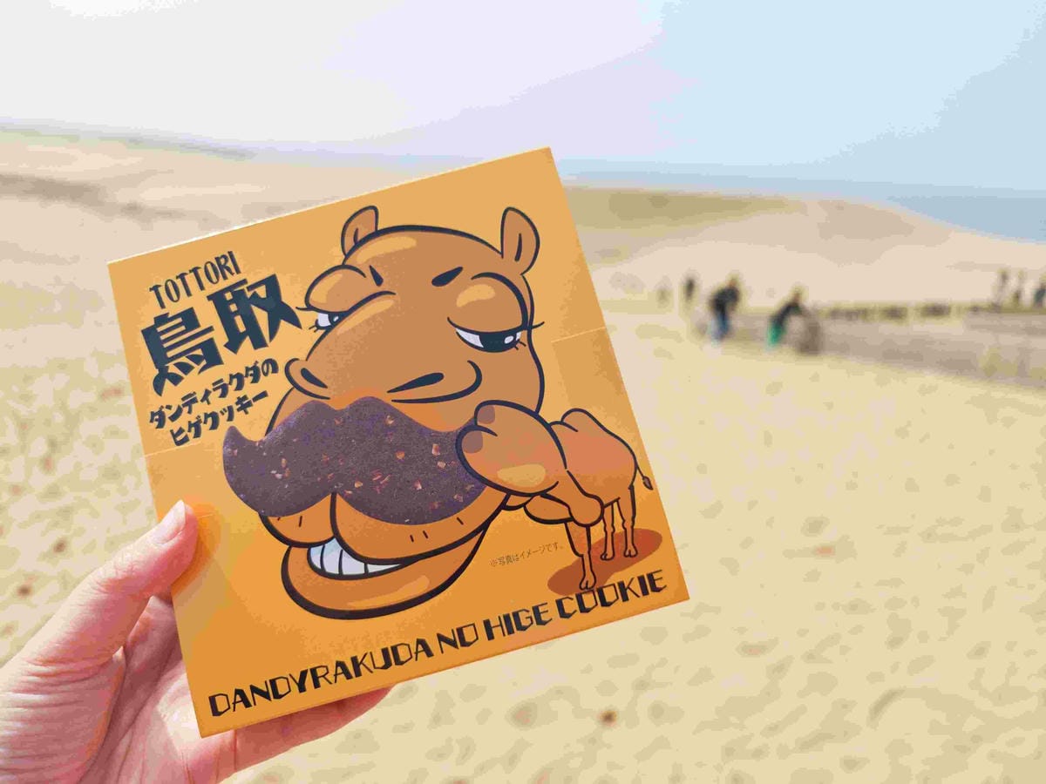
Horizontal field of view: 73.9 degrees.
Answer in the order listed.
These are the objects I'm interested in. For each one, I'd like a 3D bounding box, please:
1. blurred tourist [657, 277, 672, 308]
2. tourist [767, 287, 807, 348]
[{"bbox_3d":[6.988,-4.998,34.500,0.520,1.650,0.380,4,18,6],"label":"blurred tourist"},{"bbox_3d":[6.471,-1.823,17.000,0.850,1.450,0.550,1,18,-6],"label":"tourist"}]

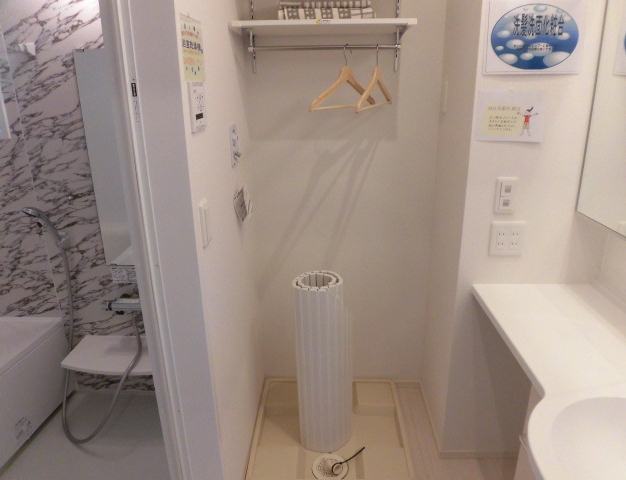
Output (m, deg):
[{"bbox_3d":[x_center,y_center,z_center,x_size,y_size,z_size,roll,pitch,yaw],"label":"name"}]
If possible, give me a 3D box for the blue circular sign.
[{"bbox_3d":[0.661,-0.601,1.315,0.255,0.184,0.008,0,19,2],"label":"blue circular sign"}]

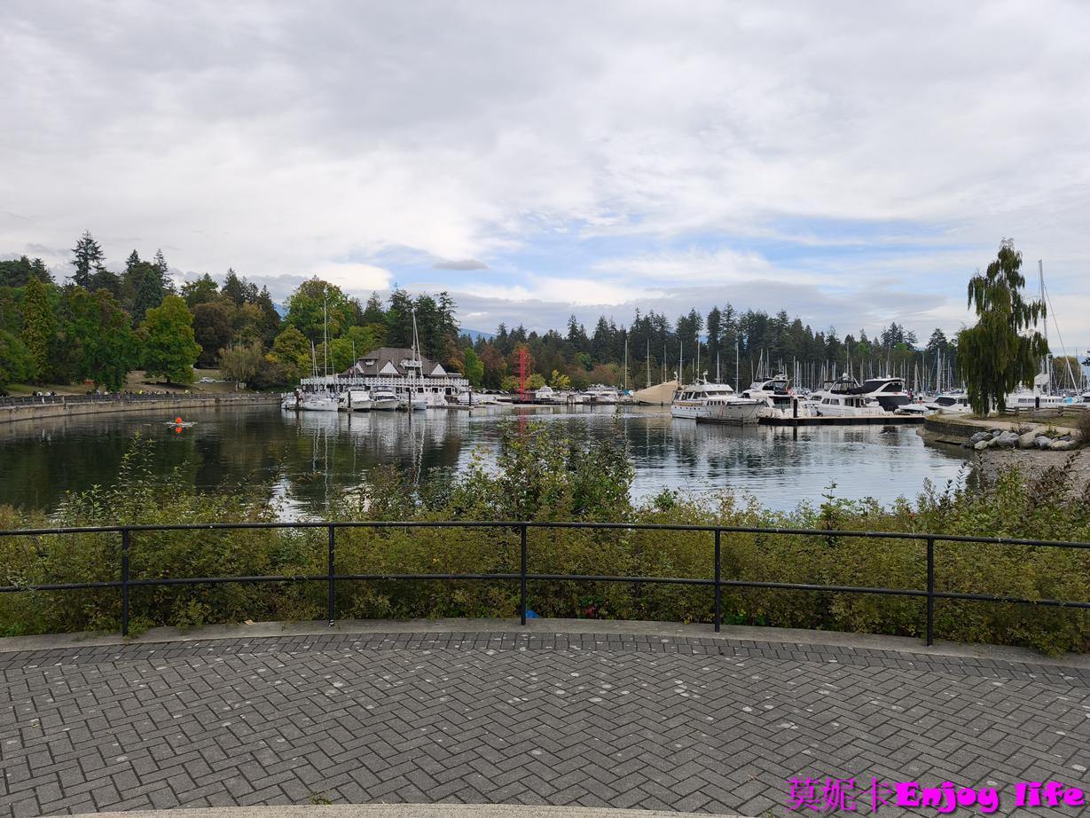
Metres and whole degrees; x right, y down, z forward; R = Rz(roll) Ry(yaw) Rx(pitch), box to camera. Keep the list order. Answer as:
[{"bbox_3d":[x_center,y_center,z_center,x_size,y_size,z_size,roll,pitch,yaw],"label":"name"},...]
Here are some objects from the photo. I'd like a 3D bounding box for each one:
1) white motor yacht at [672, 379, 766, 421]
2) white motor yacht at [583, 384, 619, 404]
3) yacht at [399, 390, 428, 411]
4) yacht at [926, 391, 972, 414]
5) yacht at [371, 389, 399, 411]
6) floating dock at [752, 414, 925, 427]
[{"bbox_3d":[21.800,-1.216,88.800,4.900,5.100,17.800,0,1,-18],"label":"white motor yacht"},{"bbox_3d":[17.400,-4.441,221.000,12.000,5.400,4.200,-1,2,-32],"label":"white motor yacht"},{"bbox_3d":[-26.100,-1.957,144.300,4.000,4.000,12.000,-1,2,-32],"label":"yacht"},{"bbox_3d":[56.200,-0.599,101.000,3.200,3.300,9.000,0,1,-20],"label":"yacht"},{"bbox_3d":[-30.600,-2.002,139.800,4.200,4.300,12.000,-1,2,-31],"label":"yacht"},{"bbox_3d":[34.000,1.340,84.300,20.000,0.600,3.000,0,1,-8],"label":"floating dock"}]

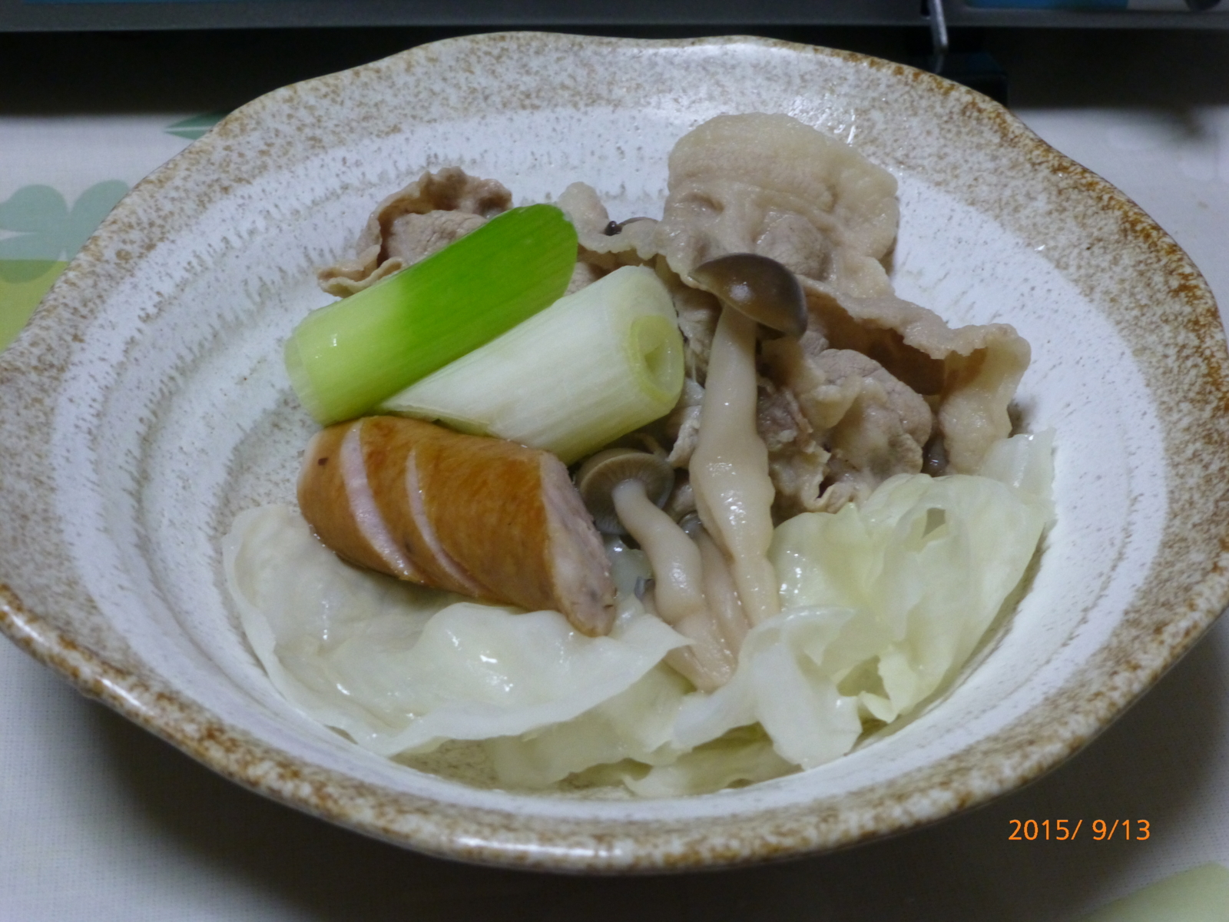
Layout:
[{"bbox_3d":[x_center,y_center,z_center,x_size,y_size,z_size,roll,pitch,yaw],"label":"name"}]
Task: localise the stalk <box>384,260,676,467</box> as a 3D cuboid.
[{"bbox_3d":[-0.012,-0.011,0.325,0.046,0.024,0.024,-27,46,-9],"label":"stalk"}]

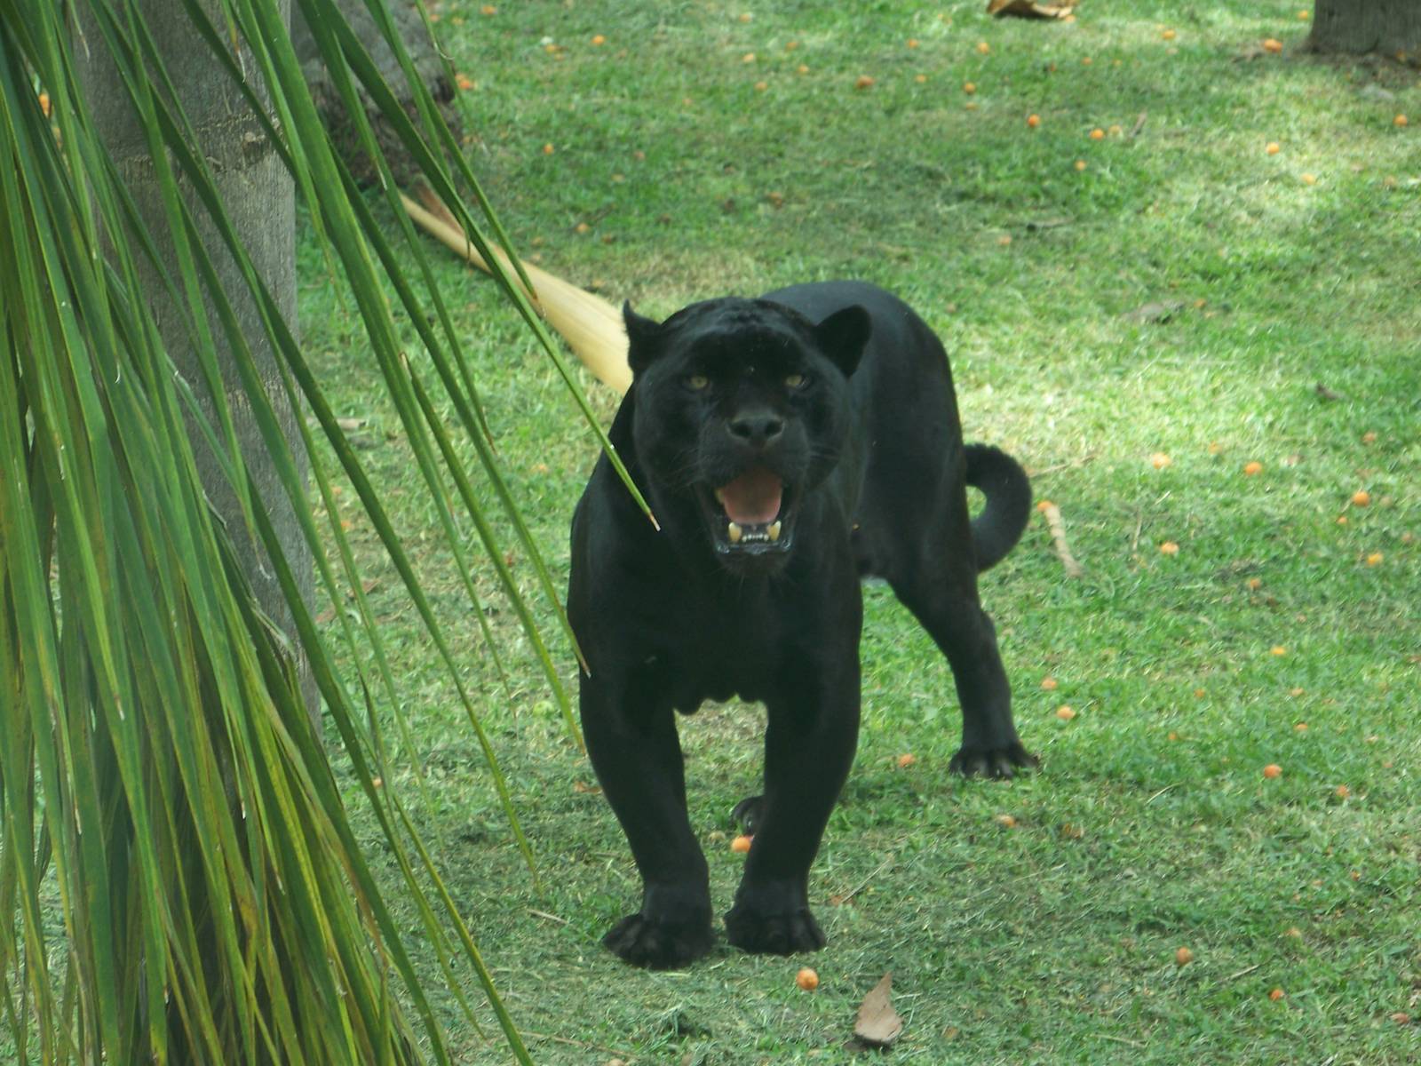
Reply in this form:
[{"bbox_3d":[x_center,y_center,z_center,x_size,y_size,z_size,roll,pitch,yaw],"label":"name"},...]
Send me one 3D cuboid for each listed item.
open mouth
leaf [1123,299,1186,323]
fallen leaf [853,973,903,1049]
[{"bbox_3d":[0.035,-0.021,7.560,0.080,0.076,0.075,0,6,-4],"label":"open mouth"},{"bbox_3d":[0.607,-0.303,11.000,0.080,0.019,0.050,-5,13,-19],"label":"leaf"},{"bbox_3d":[0.159,0.450,7.590,0.048,0.045,0.080,0,13,0],"label":"fallen leaf"}]

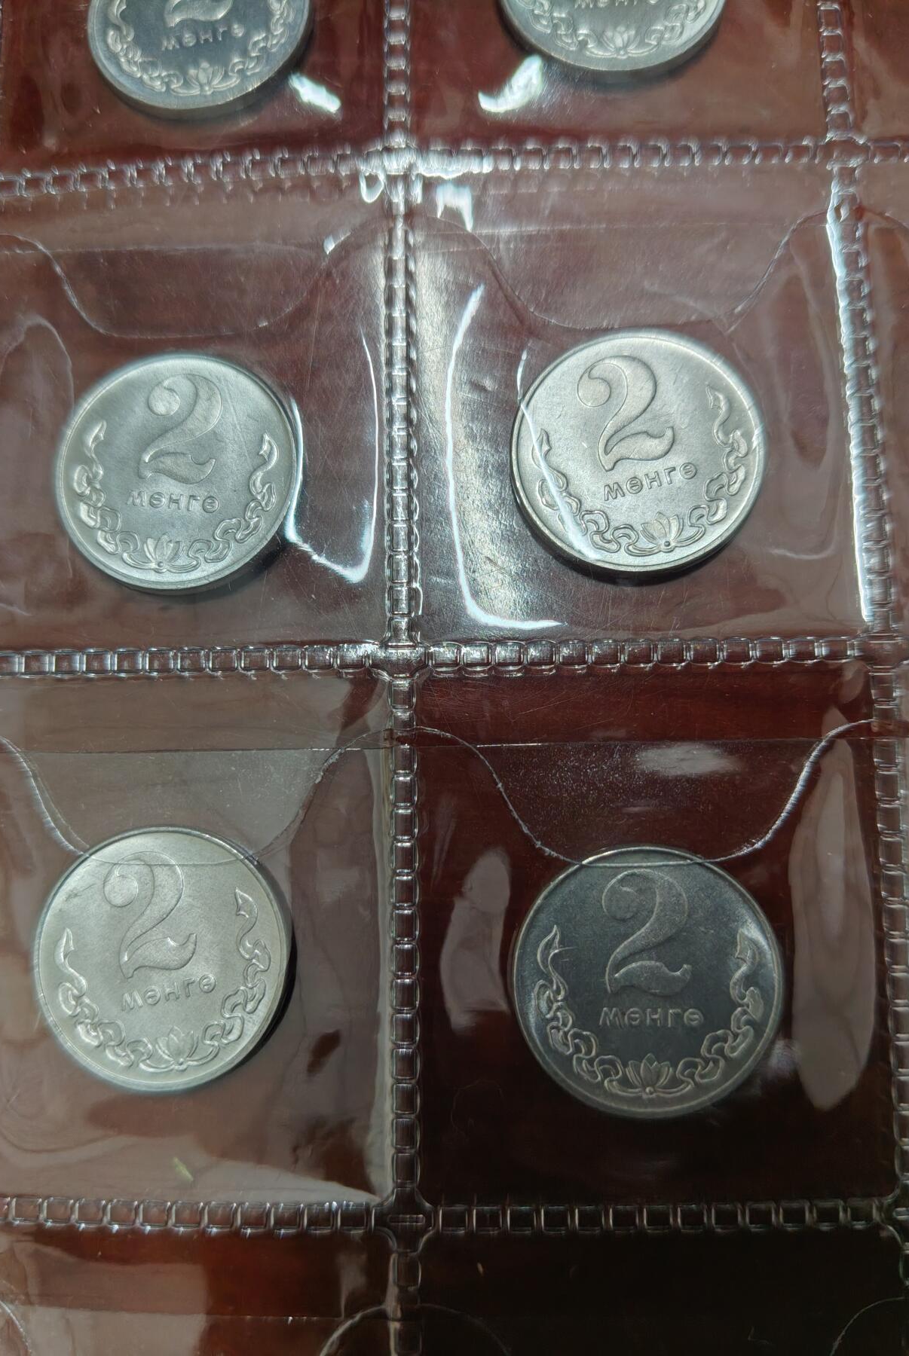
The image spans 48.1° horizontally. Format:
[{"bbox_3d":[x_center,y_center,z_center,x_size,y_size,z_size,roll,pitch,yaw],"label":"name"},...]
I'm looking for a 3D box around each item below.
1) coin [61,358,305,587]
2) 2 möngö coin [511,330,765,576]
[{"bbox_3d":[-0.023,-0.017,0.083,0.020,0.001,0.020,3,83,5],"label":"coin"},{"bbox_3d":[0.015,-0.018,0.082,0.020,0.001,0.020,-1,83,5],"label":"2 möngö coin"}]

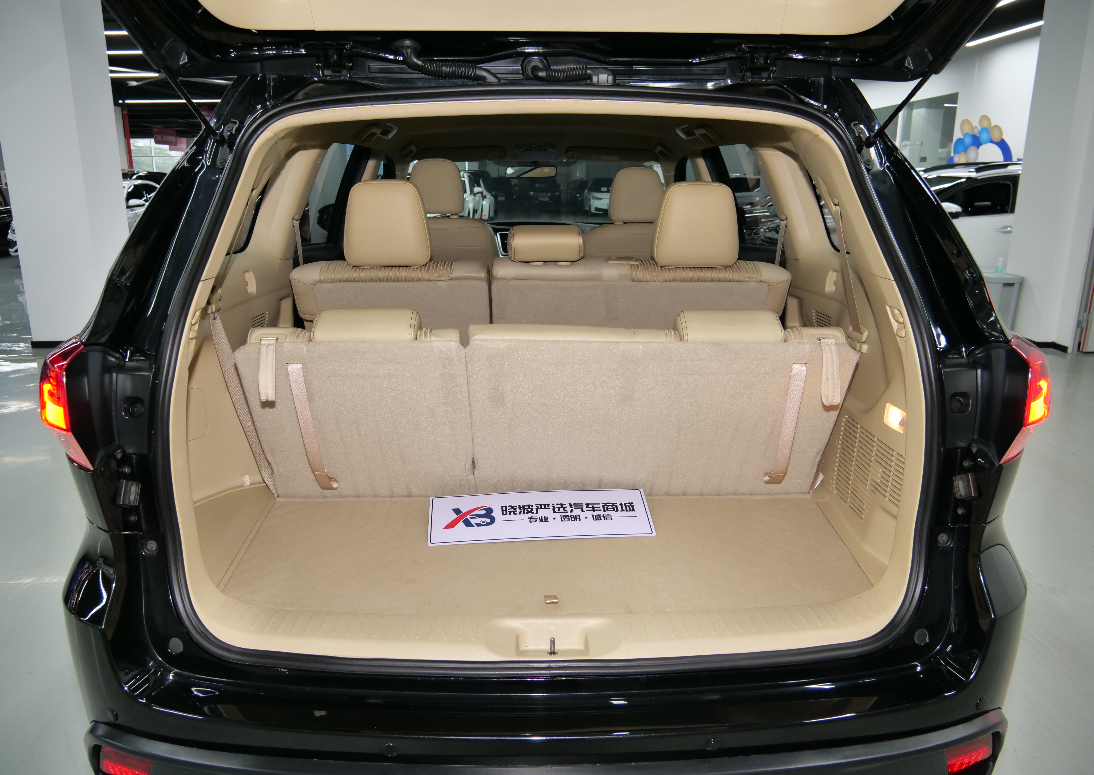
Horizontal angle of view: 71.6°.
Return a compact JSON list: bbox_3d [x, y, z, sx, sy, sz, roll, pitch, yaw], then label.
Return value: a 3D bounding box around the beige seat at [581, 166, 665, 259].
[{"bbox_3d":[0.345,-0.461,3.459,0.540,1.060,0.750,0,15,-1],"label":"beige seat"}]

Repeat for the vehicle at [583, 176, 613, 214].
[{"bbox_3d":[2.810,-8.790,35.122,1.870,1.660,4.650,0,15,0],"label":"vehicle"}]

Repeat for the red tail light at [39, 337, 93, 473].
[{"bbox_3d":[-0.780,0.019,1.320,0.140,0.240,0.220,0,15,2],"label":"red tail light"}]

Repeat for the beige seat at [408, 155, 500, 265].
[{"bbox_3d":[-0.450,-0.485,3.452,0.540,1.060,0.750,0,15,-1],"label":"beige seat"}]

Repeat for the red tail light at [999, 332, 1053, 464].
[{"bbox_3d":[0.790,0.011,1.349,0.140,0.240,0.220,-1,15,-3],"label":"red tail light"}]

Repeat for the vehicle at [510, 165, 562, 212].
[{"bbox_3d":[-0.250,-10.168,40.032,1.900,1.800,4.800,0,15,0],"label":"vehicle"}]

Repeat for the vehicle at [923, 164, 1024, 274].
[{"bbox_3d":[5.850,-2.264,10.730,4.650,1.680,1.850,-3,15,-11],"label":"vehicle"}]

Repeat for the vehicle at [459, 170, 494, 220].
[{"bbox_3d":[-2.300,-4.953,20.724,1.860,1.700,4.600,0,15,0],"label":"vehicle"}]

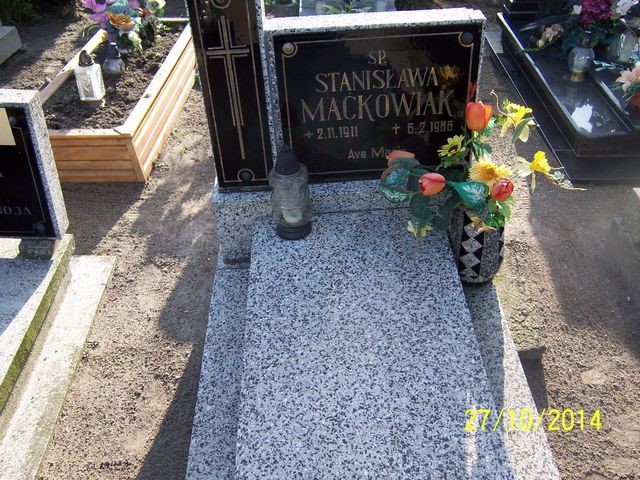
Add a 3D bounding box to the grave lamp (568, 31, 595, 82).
[{"bbox_3d":[1.119,-0.780,2.590,0.112,0.217,0.112,-3,40,1],"label":"grave lamp"}]

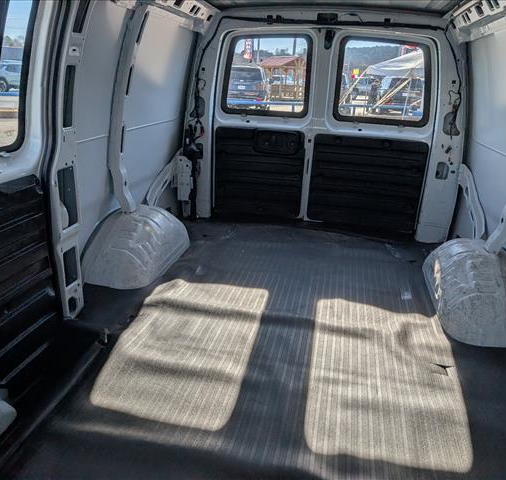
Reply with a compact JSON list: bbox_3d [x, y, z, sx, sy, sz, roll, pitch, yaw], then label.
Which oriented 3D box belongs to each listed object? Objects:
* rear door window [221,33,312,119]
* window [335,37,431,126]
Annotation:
[{"bbox_3d":[0.080,-1.032,2.805,0.568,0.484,0.050,6,25,10],"label":"rear door window"},{"bbox_3d":[0.801,-0.951,2.684,0.579,0.494,0.050,6,25,10],"label":"window"}]

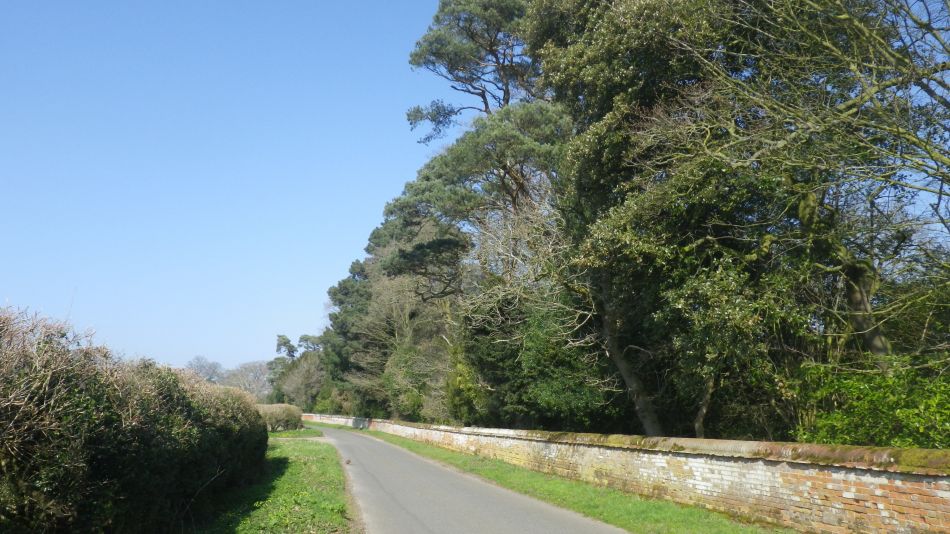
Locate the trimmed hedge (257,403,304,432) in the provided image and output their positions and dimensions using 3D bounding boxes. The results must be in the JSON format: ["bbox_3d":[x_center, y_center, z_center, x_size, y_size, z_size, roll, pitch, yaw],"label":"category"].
[{"bbox_3d":[-18.650,14.090,66.000,5.200,2.500,3.000,6,-13,-24],"label":"trimmed hedge"}]

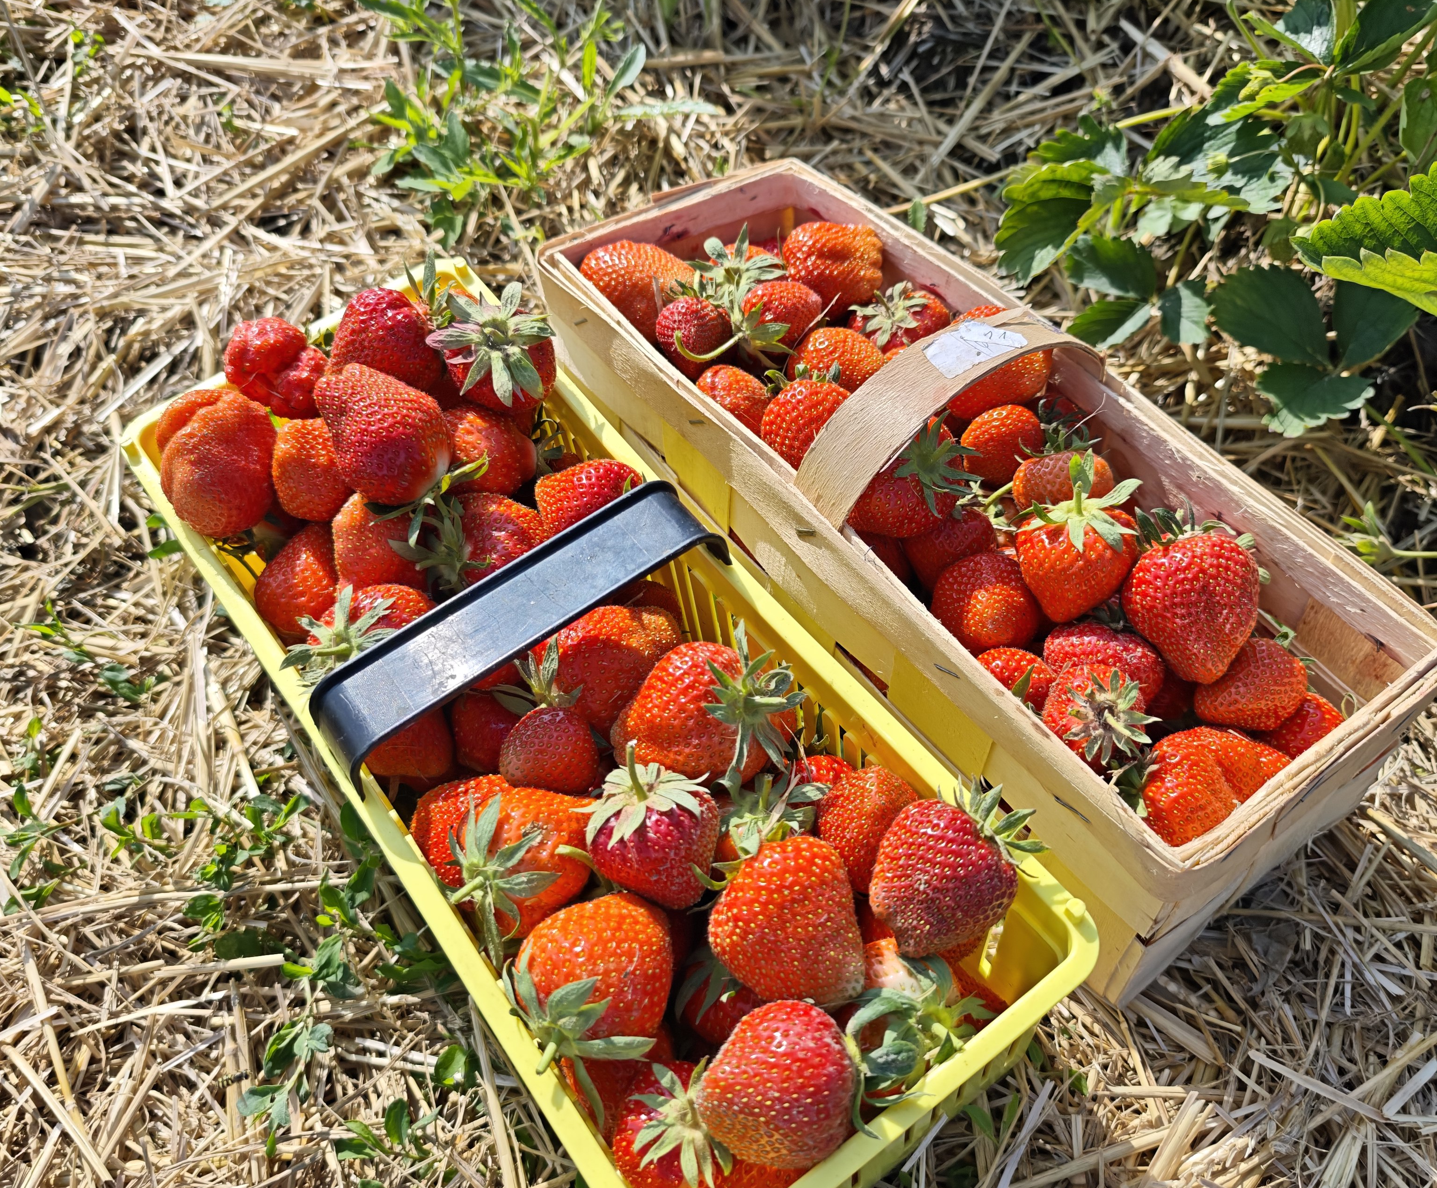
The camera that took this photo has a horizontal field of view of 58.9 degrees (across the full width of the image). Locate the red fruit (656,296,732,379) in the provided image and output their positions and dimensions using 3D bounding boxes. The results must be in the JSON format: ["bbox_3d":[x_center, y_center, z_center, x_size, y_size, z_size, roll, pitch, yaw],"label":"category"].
[{"bbox_3d":[-0.011,-0.118,0.591,0.034,0.038,0.034,11,26,-6],"label":"red fruit"}]

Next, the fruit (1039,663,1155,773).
[{"bbox_3d":[0.121,0.040,0.410,0.036,0.037,0.036,0,90,9],"label":"fruit"}]

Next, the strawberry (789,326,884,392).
[{"bbox_3d":[0.055,-0.107,0.588,0.041,0.036,0.038,-32,59,-22],"label":"strawberry"}]

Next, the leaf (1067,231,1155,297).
[{"bbox_3d":[0.213,-0.178,0.690,0.055,0.012,0.045,28,70,17],"label":"leaf"}]

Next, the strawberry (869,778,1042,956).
[{"bbox_3d":[0.063,0.075,0.347,0.050,0.043,0.043,-41,90,-18],"label":"strawberry"}]

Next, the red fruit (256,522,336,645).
[{"bbox_3d":[-0.158,-0.004,0.480,0.034,0.034,0.045,22,90,-6],"label":"red fruit"}]

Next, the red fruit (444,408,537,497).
[{"bbox_3d":[-0.086,-0.052,0.470,0.041,0.036,0.036,10,90,-11],"label":"red fruit"}]

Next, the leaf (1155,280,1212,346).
[{"bbox_3d":[0.218,-0.132,0.600,0.025,0.009,0.033,-30,65,-13],"label":"leaf"}]

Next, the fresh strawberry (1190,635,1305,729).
[{"bbox_3d":[0.208,0.033,0.499,0.043,0.038,0.038,-22,16,-7],"label":"fresh strawberry"}]

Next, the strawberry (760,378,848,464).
[{"bbox_3d":[0.040,-0.071,0.550,0.040,0.042,0.040,0,32,0],"label":"strawberry"}]

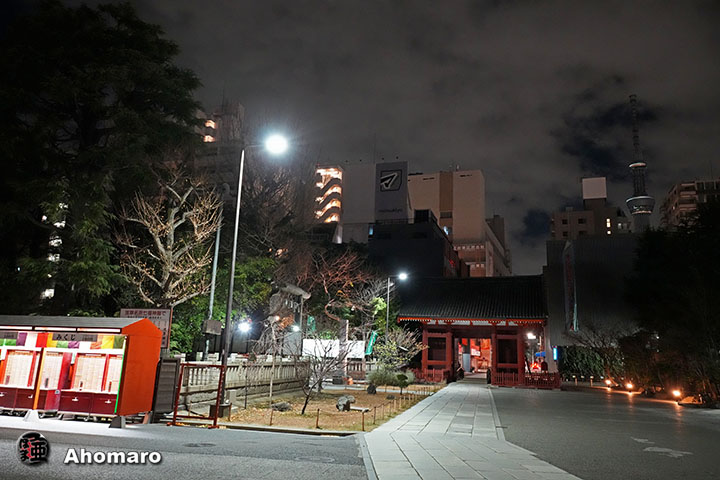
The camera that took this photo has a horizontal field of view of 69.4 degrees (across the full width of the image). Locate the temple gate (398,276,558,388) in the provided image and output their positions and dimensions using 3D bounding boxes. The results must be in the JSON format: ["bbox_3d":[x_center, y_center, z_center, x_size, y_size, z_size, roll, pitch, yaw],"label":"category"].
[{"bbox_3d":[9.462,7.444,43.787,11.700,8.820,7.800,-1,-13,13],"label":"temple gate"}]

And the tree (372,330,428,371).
[{"bbox_3d":[2.878,8.406,37.975,3.740,3.830,3.550,1,-12,5],"label":"tree"}]

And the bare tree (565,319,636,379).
[{"bbox_3d":[16.956,8.015,36.462,4.470,4.980,4.250,-4,-13,24],"label":"bare tree"}]

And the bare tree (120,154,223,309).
[{"bbox_3d":[-6.719,1.124,17.911,3.480,8.390,3.300,6,-13,-20],"label":"bare tree"}]

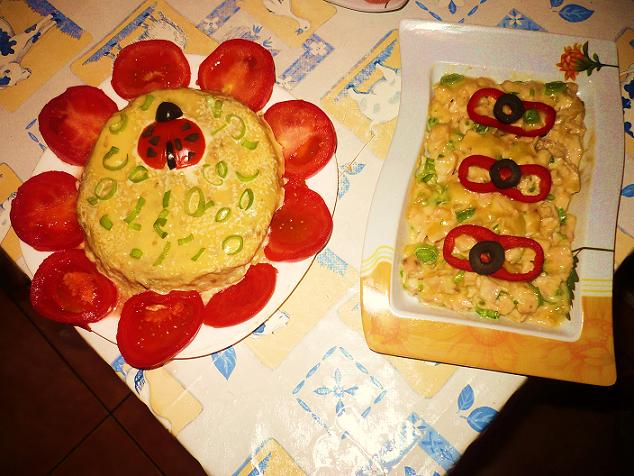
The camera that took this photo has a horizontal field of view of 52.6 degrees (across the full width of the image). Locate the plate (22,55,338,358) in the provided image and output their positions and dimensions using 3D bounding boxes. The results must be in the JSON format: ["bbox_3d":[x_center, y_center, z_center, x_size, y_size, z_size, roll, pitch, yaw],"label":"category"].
[{"bbox_3d":[-0.109,-0.030,0.512,0.250,0.026,0.250,-1,73,4],"label":"plate"}]

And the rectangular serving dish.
[{"bbox_3d":[0.135,-0.035,0.491,0.183,0.030,0.272,6,73,6],"label":"rectangular serving dish"}]

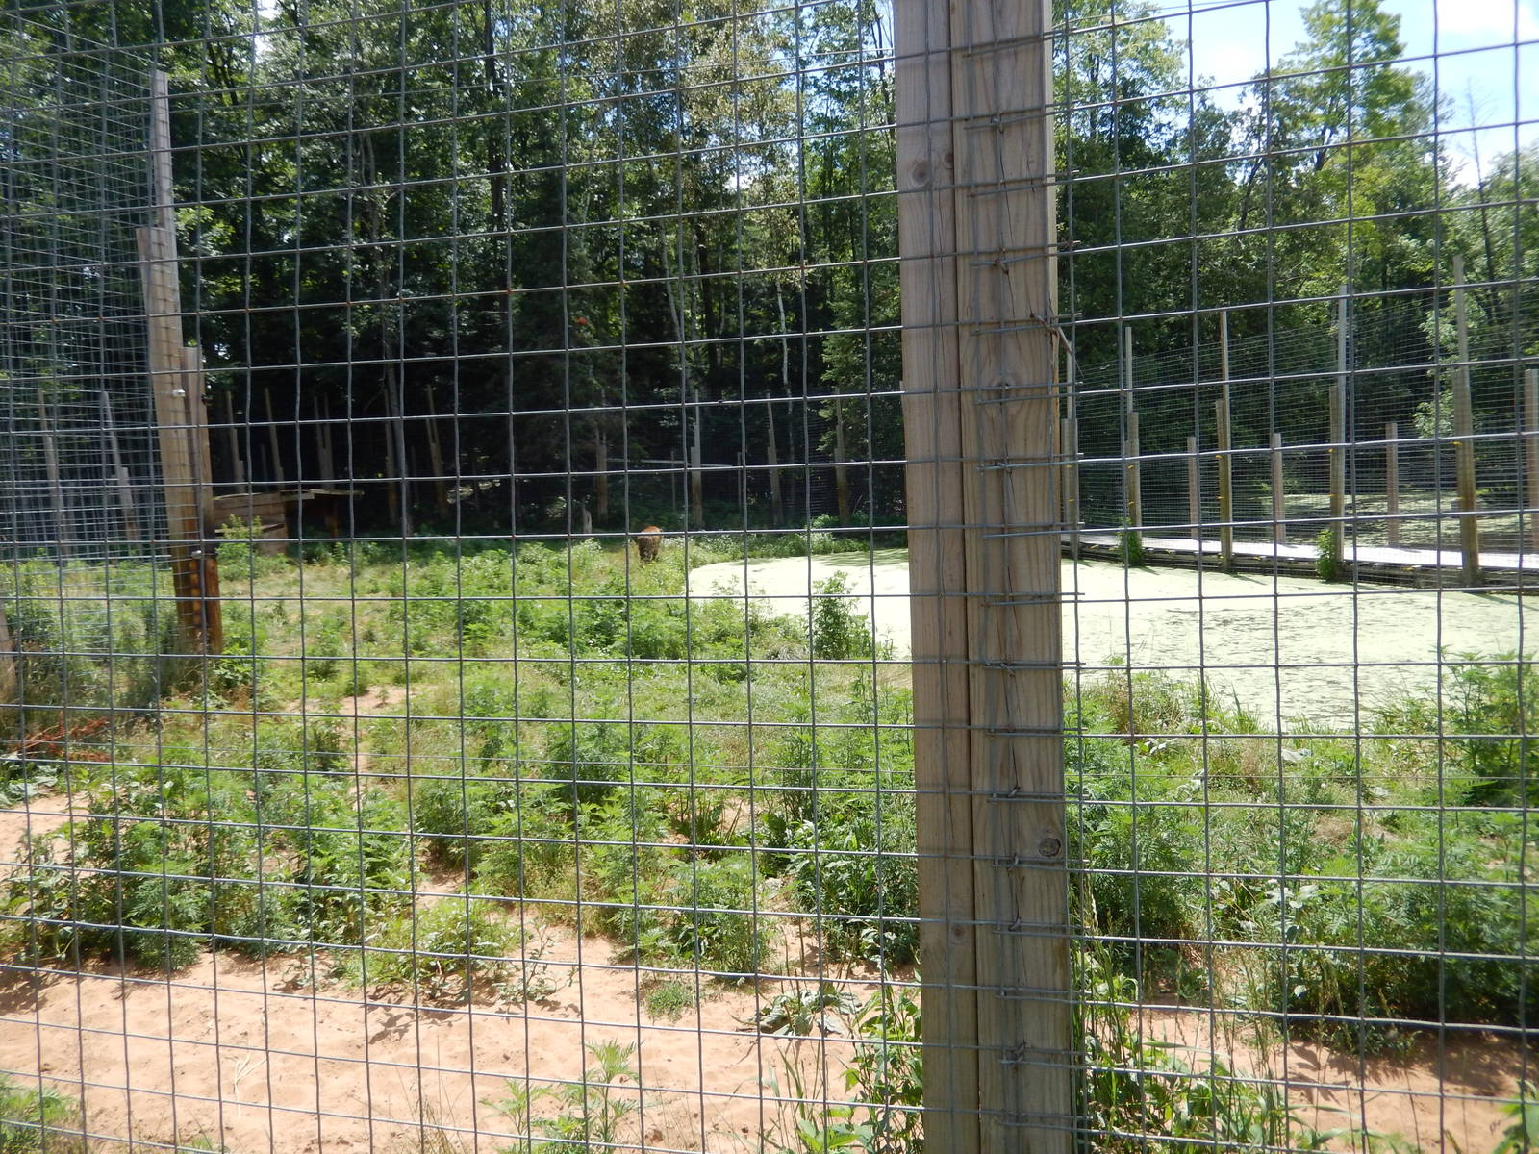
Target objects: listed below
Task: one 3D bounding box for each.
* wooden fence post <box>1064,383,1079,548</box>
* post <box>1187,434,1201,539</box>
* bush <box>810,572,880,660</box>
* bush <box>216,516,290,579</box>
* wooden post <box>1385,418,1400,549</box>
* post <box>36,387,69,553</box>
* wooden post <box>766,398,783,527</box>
[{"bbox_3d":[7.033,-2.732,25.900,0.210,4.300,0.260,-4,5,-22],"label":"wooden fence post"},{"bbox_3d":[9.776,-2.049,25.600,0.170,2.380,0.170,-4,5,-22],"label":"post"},{"bbox_3d":[0.804,0.415,11.800,0.740,0.920,0.700,-2,5,0],"label":"bush"},{"bbox_3d":[-9.107,-0.519,19.600,1.250,1.100,1.100,-2,5,0],"label":"bush"},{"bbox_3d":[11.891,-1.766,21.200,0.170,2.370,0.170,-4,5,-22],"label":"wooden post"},{"bbox_3d":[-18.375,-2.636,28.500,0.260,4.350,0.220,-6,5,0],"label":"post"},{"bbox_3d":[0.161,-3.894,37.300,0.260,4.400,0.220,-4,5,0],"label":"wooden post"}]

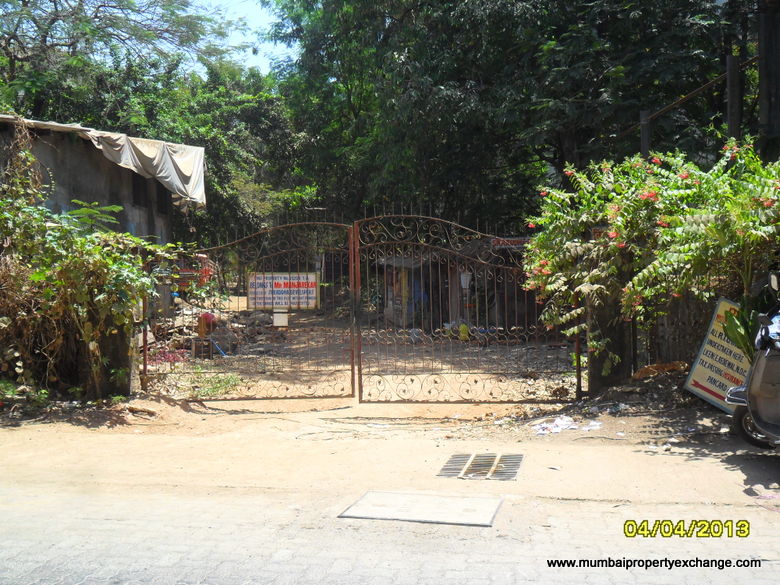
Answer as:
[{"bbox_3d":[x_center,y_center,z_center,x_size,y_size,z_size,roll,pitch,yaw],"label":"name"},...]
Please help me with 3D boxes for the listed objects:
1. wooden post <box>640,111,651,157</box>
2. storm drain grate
[{"bbox_3d":[3.850,-0.739,12.486,0.130,3.980,0.130,-1,0,13],"label":"wooden post"},{"bbox_3d":[0.659,1.256,5.953,0.537,0.050,0.850,-1,0,13],"label":"storm drain grate"}]

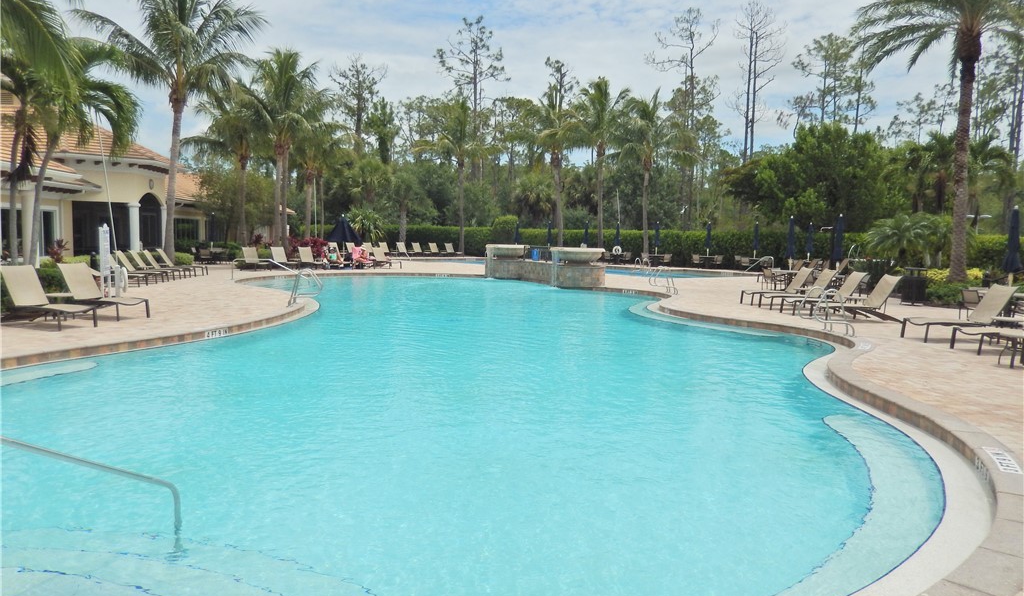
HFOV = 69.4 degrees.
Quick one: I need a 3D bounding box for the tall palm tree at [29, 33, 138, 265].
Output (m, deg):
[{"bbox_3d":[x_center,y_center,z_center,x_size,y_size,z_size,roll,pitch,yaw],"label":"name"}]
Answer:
[{"bbox_3d":[-12.313,-3.824,21.280,3.500,7.112,3.500,-2,5,-30],"label":"tall palm tree"}]

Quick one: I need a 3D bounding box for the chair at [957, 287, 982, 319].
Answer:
[{"bbox_3d":[9.091,0.248,14.554,0.600,0.820,0.560,0,5,-16],"label":"chair"}]

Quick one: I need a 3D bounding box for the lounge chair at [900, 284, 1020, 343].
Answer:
[{"bbox_3d":[8.106,0.272,13.419,1.750,1.000,0.680,0,5,-6],"label":"lounge chair"}]

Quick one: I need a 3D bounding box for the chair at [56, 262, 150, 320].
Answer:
[{"bbox_3d":[-8.017,-0.144,14.482,1.690,1.013,0.665,3,5,23],"label":"chair"}]

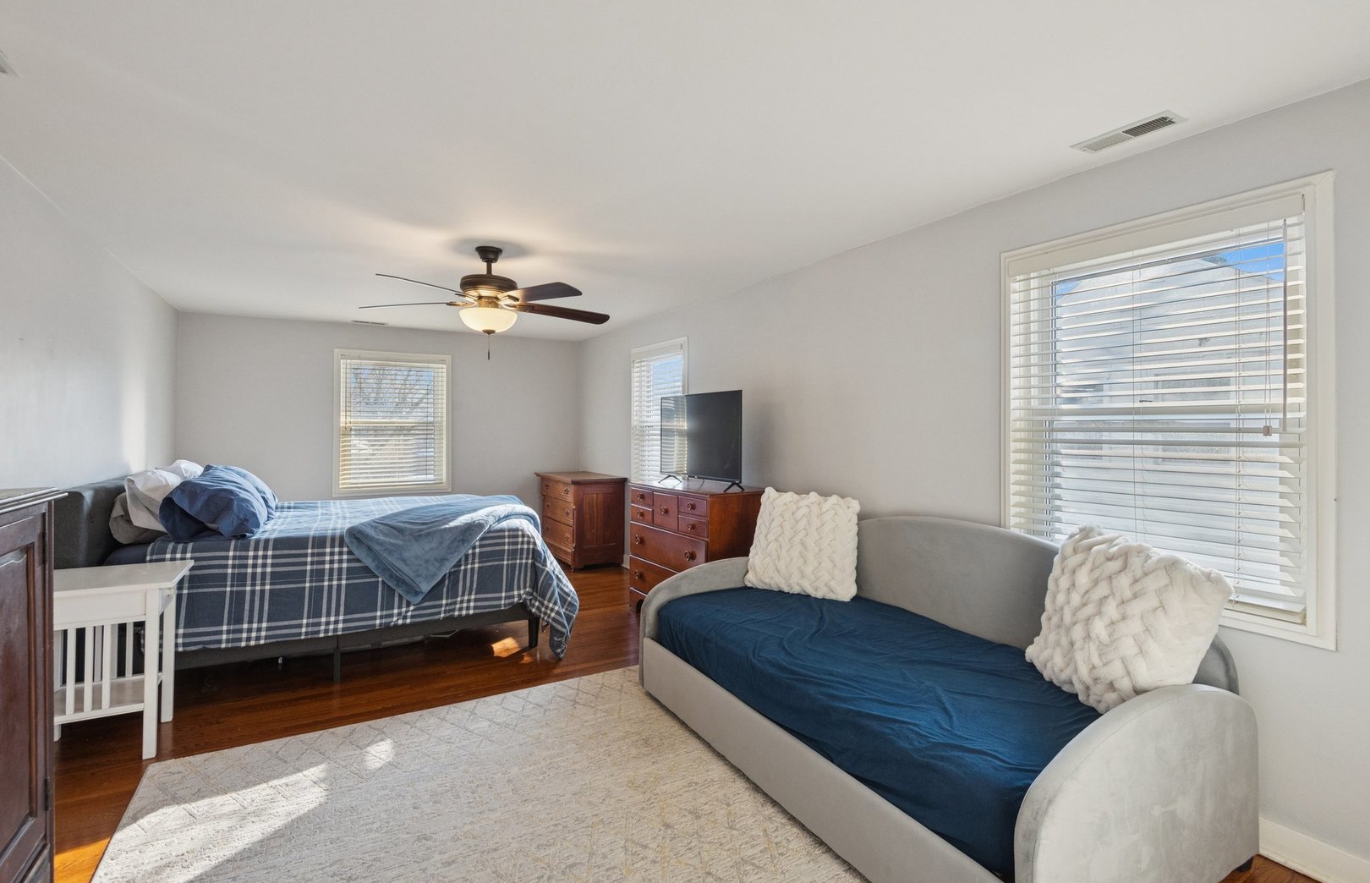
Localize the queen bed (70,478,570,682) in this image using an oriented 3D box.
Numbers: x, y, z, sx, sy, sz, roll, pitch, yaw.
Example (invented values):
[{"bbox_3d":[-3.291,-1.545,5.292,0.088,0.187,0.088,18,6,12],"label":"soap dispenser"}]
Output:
[{"bbox_3d":[-2.165,0.702,3.731,2.141,1.045,1.587,0,1,-31],"label":"queen bed"}]

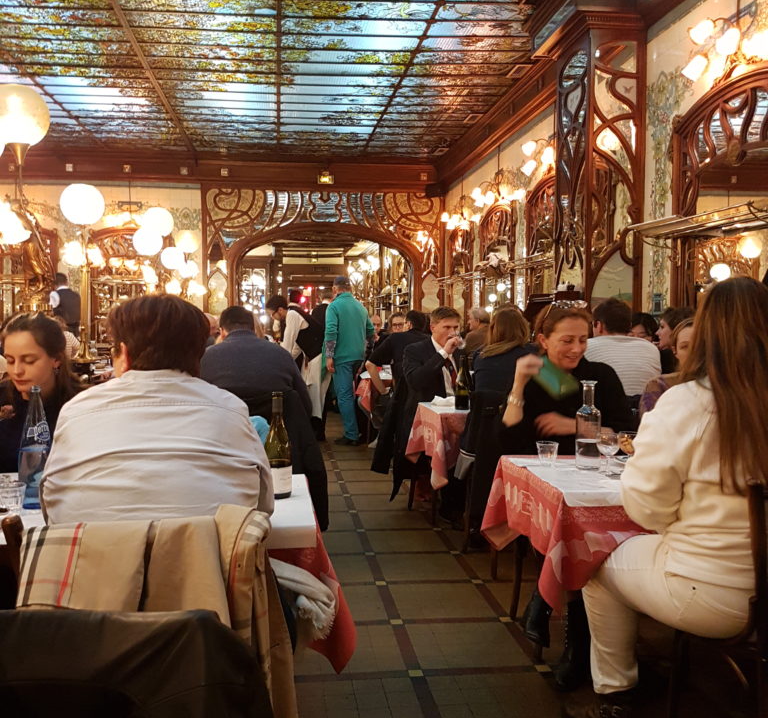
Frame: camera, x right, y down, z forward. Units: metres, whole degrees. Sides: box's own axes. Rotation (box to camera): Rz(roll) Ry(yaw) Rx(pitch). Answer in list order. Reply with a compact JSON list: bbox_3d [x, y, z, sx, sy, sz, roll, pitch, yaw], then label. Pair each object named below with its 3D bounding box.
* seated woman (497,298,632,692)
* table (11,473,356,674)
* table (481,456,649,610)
[{"bbox_3d":[0.752,0.444,2.991,0.570,1.330,0.780,1,3,-15],"label":"seated woman"},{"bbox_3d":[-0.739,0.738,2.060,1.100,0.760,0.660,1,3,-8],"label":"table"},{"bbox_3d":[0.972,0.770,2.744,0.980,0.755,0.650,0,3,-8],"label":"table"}]

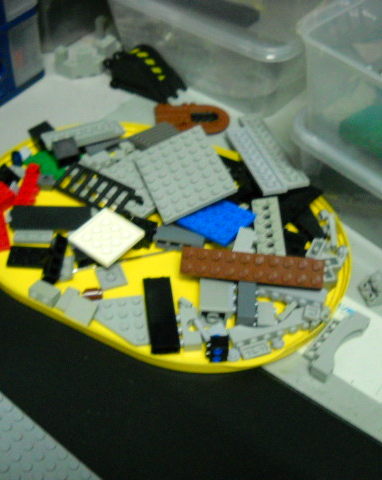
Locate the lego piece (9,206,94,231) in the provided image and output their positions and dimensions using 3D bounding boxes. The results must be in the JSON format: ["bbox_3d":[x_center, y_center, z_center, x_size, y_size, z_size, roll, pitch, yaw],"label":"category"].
[{"bbox_3d":[-0.084,-0.013,0.455,0.048,0.003,0.016,1,47,-4],"label":"lego piece"}]

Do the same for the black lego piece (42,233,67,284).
[{"bbox_3d":[-0.079,0.012,0.444,0.009,0.008,0.032,3,51,3],"label":"black lego piece"}]

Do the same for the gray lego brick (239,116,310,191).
[{"bbox_3d":[0.055,-0.058,0.501,0.016,0.005,0.066,-15,50,-17],"label":"gray lego brick"}]

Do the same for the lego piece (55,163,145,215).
[{"bbox_3d":[-0.055,-0.030,0.472,0.056,0.004,0.020,22,54,17],"label":"lego piece"}]

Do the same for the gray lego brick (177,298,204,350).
[{"bbox_3d":[-0.001,0.046,0.416,0.011,0.008,0.032,-5,51,-4],"label":"gray lego brick"}]

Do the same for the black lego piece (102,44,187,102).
[{"bbox_3d":[-0.037,-0.126,0.570,0.060,0.017,0.040,23,50,17],"label":"black lego piece"}]

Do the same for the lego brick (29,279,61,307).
[{"bbox_3d":[-0.082,0.031,0.428,0.016,0.008,0.010,23,54,18],"label":"lego brick"}]

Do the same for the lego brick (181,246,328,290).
[{"bbox_3d":[0.035,0.015,0.430,0.080,0.005,0.016,5,64,1],"label":"lego brick"}]

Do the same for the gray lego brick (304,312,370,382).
[{"bbox_3d":[0.079,0.057,0.415,0.017,0.008,0.046,31,57,23],"label":"gray lego brick"}]

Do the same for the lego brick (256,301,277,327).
[{"bbox_3d":[0.041,0.042,0.423,0.011,0.008,0.016,1,47,-3],"label":"lego brick"}]

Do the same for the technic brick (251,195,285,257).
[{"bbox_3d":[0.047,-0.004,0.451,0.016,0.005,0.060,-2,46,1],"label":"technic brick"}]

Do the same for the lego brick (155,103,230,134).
[{"bbox_3d":[0.001,-0.082,0.526,0.052,0.005,0.032,0,51,0],"label":"lego brick"}]

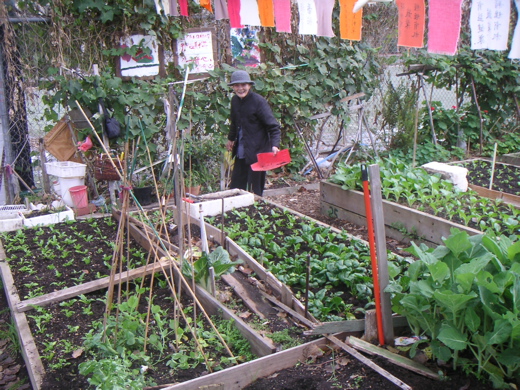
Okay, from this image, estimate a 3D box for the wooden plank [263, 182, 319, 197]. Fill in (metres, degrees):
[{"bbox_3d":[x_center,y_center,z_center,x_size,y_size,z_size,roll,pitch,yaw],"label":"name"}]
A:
[{"bbox_3d":[0.376,-0.068,6.825,0.780,0.085,0.040,-7,15,-18],"label":"wooden plank"}]

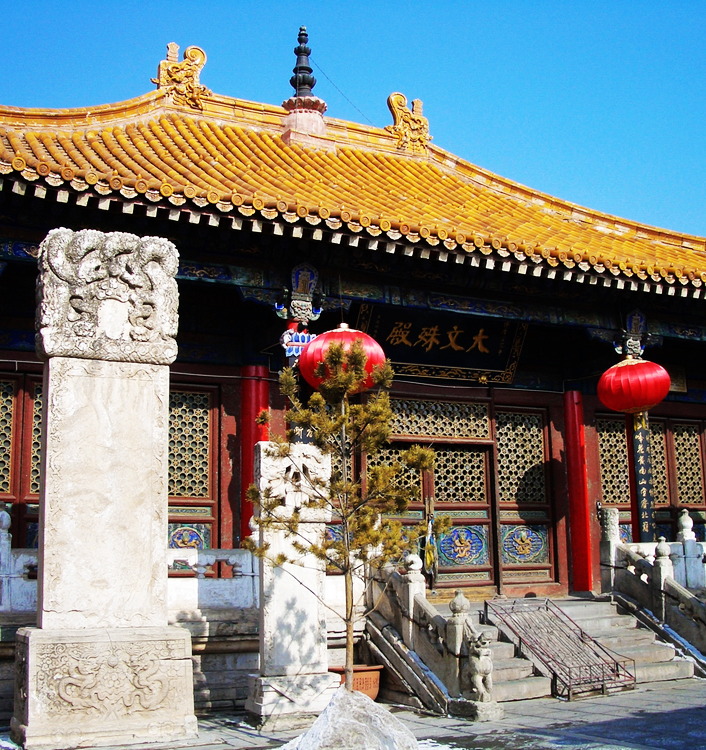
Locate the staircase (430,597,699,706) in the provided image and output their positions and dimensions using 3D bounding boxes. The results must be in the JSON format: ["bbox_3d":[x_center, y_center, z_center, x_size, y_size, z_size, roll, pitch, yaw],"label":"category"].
[{"bbox_3d":[2.131,3.242,12.028,3.510,0.959,1.620,4,-13,-26],"label":"staircase"}]

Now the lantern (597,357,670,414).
[{"bbox_3d":[3.993,0.157,14.394,1.017,0.803,1.017,4,-13,-26],"label":"lantern"}]

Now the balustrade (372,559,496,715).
[{"bbox_3d":[0.869,2.888,11.429,0.380,1.801,2.119,4,-13,-26],"label":"balustrade"}]

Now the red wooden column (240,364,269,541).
[{"bbox_3d":[-1.323,1.476,13.601,0.370,3.237,0.370,-1,-11,0],"label":"red wooden column"}]

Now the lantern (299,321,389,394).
[{"bbox_3d":[-0.114,-0.208,12.640,1.080,0.870,1.080,-1,-11,0],"label":"lantern"}]

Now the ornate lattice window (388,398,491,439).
[{"bbox_3d":[1.219,0.666,15.331,2.061,0.546,0.080,4,-13,-26],"label":"ornate lattice window"}]

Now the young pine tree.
[{"bbox_3d":[-0.062,1.046,7.425,1.400,2.600,1.400,-1,-11,0],"label":"young pine tree"}]

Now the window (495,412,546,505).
[{"bbox_3d":[2.659,1.298,15.948,0.887,1.417,0.080,4,-13,-26],"label":"window"}]

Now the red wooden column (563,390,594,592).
[{"bbox_3d":[3.571,1.838,15.965,0.370,3.237,0.370,4,-13,-26],"label":"red wooden column"}]

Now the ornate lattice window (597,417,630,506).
[{"bbox_3d":[4.243,1.415,16.394,0.611,1.374,0.080,4,-13,-26],"label":"ornate lattice window"}]

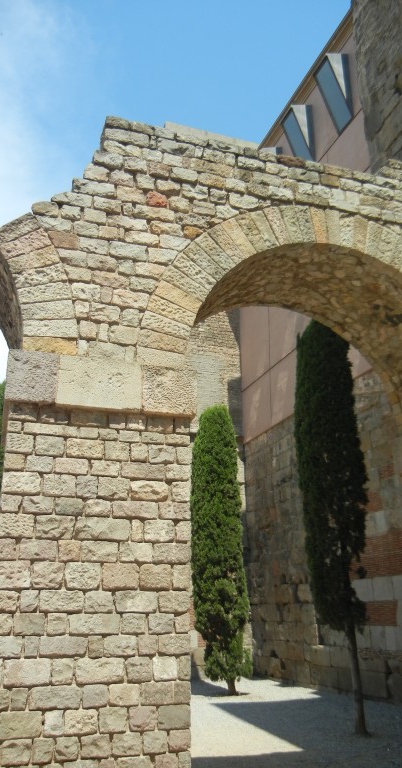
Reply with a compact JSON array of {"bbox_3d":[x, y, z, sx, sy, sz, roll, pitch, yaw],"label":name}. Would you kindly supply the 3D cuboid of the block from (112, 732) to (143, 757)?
[{"bbox_3d":[-0.558,2.631,4.886,0.215,0.146,0.200,6,-21,-17],"label":"block"}]

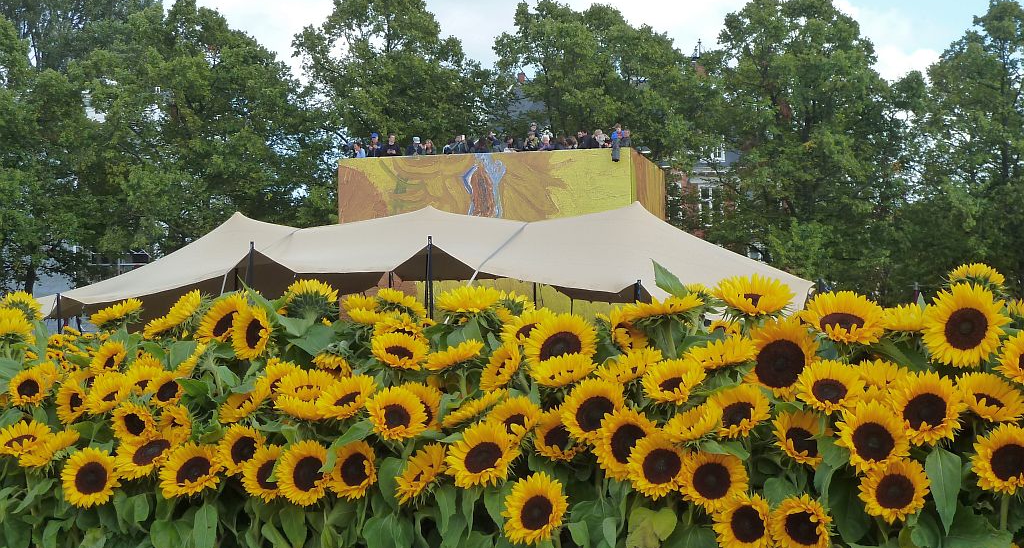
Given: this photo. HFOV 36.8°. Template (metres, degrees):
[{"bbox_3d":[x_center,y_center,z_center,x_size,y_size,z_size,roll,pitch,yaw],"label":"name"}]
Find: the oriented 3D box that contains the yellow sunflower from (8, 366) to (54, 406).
[{"bbox_3d":[-1.437,0.336,4.600,0.137,0.137,0.050,0,-23,6],"label":"yellow sunflower"}]

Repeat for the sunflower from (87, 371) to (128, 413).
[{"bbox_3d":[-1.091,0.322,4.150,0.130,0.130,0.050,-2,-34,28],"label":"sunflower"}]

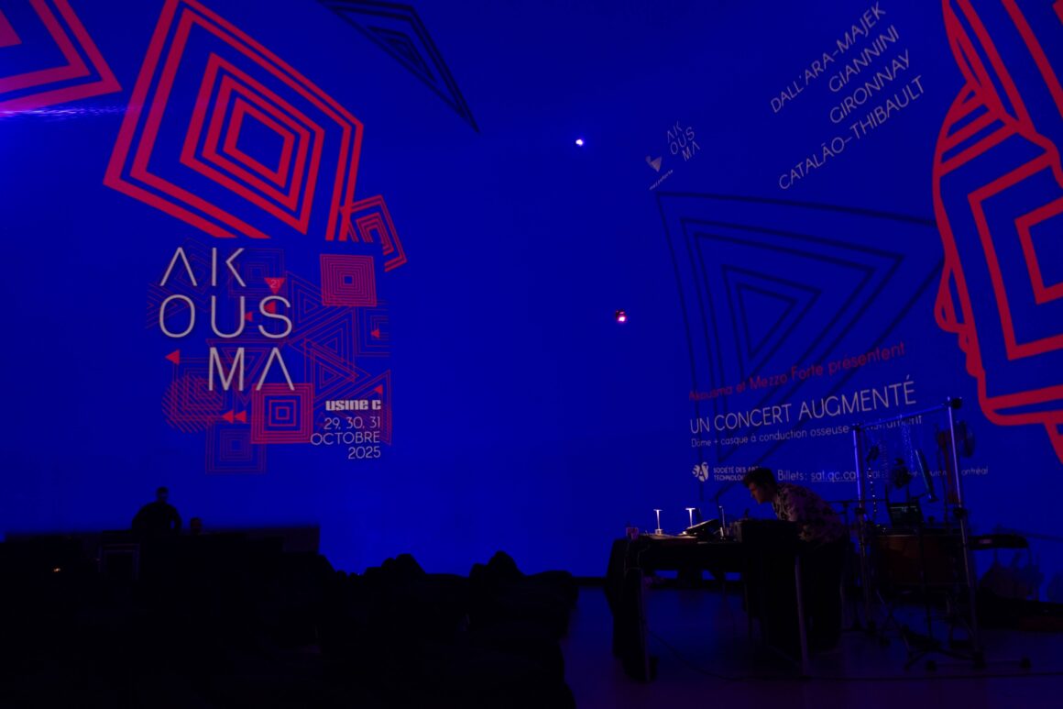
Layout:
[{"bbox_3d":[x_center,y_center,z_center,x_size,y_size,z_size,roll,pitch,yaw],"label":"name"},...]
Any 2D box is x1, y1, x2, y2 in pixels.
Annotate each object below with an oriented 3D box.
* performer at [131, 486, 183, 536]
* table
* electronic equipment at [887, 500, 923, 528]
[{"bbox_3d":[-5.054,2.521,10.724,0.620,1.500,0.420,5,-12,-25],"label":"performer"},{"bbox_3d":[1.137,1.650,5.379,1.050,0.790,1.200,-1,-11,0],"label":"table"},{"bbox_3d":[3.426,1.476,7.295,0.300,0.210,0.230,-1,-11,0],"label":"electronic equipment"}]

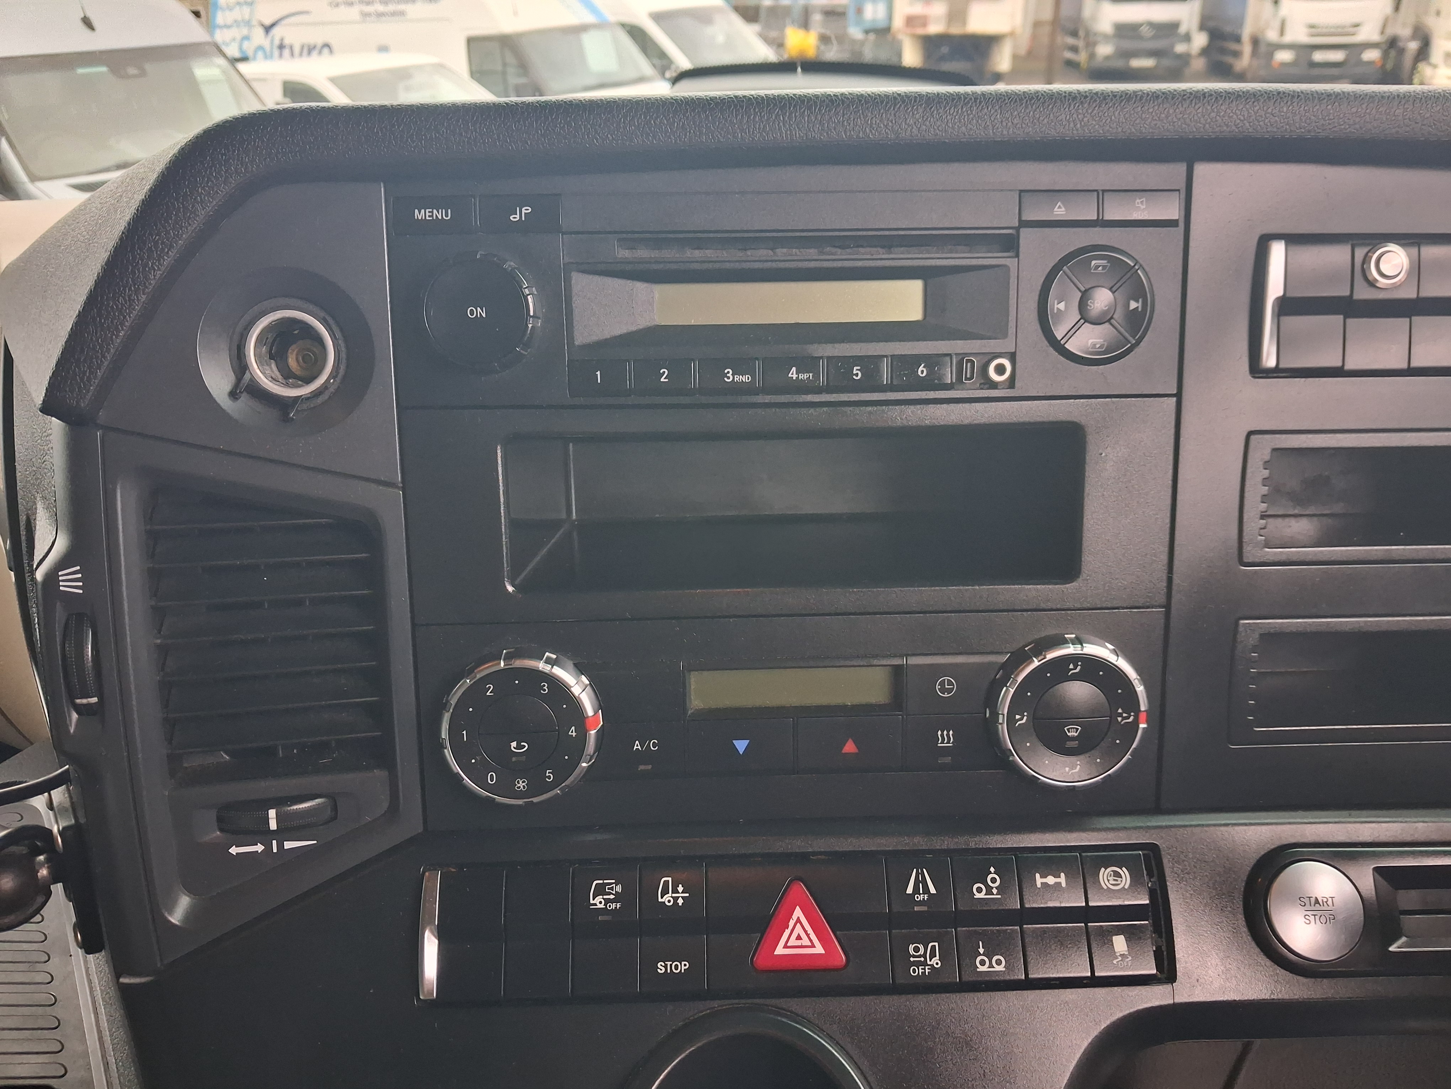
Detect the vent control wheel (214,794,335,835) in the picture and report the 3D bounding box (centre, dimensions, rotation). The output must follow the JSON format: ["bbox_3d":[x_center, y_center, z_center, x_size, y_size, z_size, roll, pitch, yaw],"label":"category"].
[{"bbox_3d":[-0.146,0.088,0.371,0.037,0.009,0.014,0,8,-9],"label":"vent control wheel"}]

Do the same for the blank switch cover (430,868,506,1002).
[{"bbox_3d":[-0.081,0.124,0.361,0.021,0.039,0.010,-1,-14,-3],"label":"blank switch cover"}]

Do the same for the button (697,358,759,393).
[{"bbox_3d":[0.001,-0.053,0.352,0.019,0.010,0.007,-1,9,-2],"label":"button"}]

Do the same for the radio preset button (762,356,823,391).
[{"bbox_3d":[0.021,-0.053,0.353,0.019,0.010,0.007,-1,9,-2],"label":"radio preset button"}]

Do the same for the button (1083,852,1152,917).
[{"bbox_3d":[0.126,0.110,0.368,0.021,0.019,0.008,-1,-15,-1],"label":"button"}]

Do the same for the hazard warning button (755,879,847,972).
[{"bbox_3d":[0.023,0.122,0.363,0.030,0.027,0.010,-1,-14,-3],"label":"hazard warning button"}]

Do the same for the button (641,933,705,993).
[{"bbox_3d":[-0.017,0.136,0.367,0.021,0.017,0.011,-1,-15,-3],"label":"button"}]

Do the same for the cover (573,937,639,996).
[{"bbox_3d":[-0.038,0.134,0.360,0.021,0.016,0.010,-1,-14,-3],"label":"cover"}]

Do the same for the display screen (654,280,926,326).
[{"bbox_3d":[0.020,-0.076,0.356,0.085,0.013,0.005,-1,8,-2],"label":"display screen"}]

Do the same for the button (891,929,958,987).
[{"bbox_3d":[0.063,0.132,0.365,0.021,0.017,0.010,-1,-14,-3],"label":"button"}]

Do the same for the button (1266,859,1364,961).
[{"bbox_3d":[0.194,0.122,0.378,0.033,0.033,0.010,-1,-16,-2],"label":"button"}]

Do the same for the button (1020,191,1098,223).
[{"bbox_3d":[0.102,-0.103,0.350,0.024,0.010,0.008,-1,8,-2],"label":"button"}]

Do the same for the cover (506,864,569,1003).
[{"bbox_3d":[-0.060,0.125,0.368,0.021,0.040,0.012,-1,-15,-3],"label":"cover"}]

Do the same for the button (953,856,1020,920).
[{"bbox_3d":[0.086,0.114,0.378,0.021,0.019,0.011,-1,-15,-3],"label":"button"}]

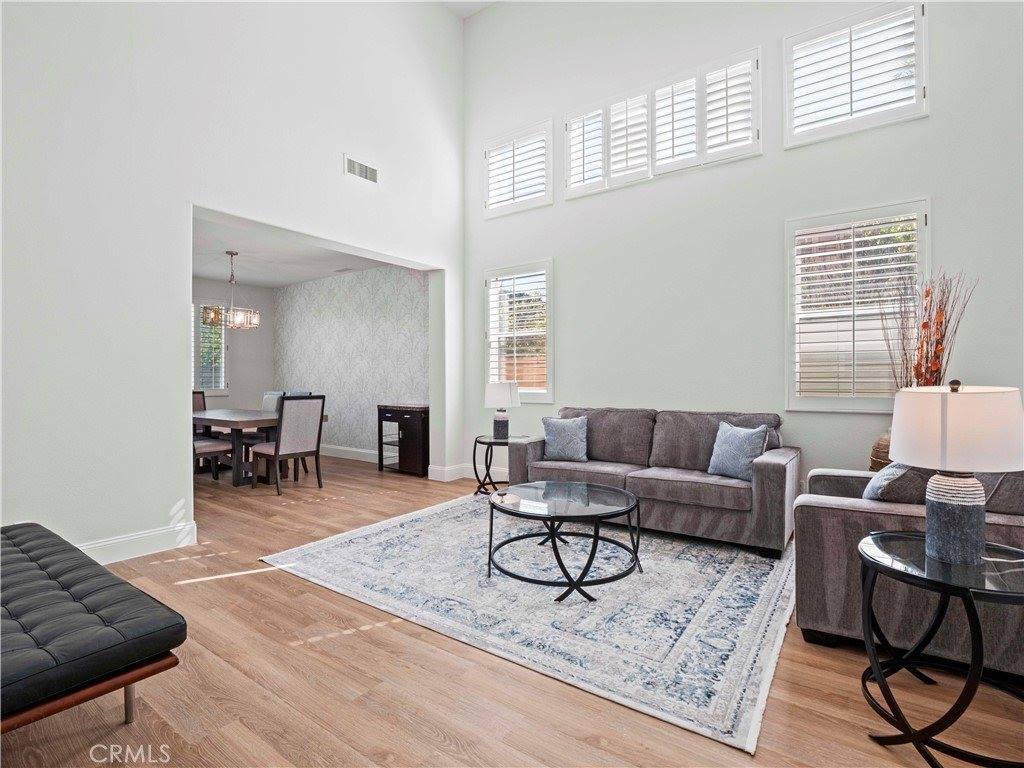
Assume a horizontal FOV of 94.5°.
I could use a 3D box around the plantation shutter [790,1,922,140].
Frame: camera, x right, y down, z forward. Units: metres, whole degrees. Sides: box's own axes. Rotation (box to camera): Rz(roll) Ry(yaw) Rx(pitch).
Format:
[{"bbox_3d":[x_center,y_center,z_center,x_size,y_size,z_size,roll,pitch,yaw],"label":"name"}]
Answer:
[{"bbox_3d":[2.617,-2.387,3.655,0.807,0.744,0.080,0,1,34],"label":"plantation shutter"}]

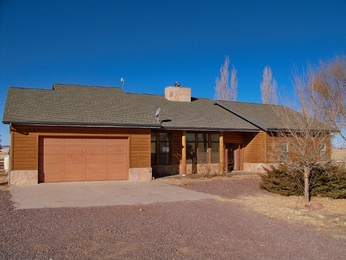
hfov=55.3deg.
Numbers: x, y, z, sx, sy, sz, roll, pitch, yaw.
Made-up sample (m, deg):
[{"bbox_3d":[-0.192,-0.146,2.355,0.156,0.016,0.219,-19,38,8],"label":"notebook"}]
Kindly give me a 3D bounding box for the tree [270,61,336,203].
[{"bbox_3d":[4.270,0.041,10.799,2.200,4.620,2.200,-1,-3,22],"label":"tree"}]

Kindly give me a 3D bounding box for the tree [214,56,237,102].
[{"bbox_3d":[6.349,-2.382,39.664,2.800,13.070,2.800,0,-3,9],"label":"tree"}]

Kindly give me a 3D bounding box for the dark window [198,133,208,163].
[{"bbox_3d":[2.183,1.347,23.462,0.820,2.150,0.100,1,-3,-20],"label":"dark window"}]

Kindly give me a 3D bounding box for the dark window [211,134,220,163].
[{"bbox_3d":[3.077,1.365,23.791,0.810,2.150,0.100,1,-3,-20],"label":"dark window"}]

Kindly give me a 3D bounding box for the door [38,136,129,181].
[{"bbox_3d":[-4.759,1.591,18.011,4.800,2.480,0.120,1,-3,-20],"label":"door"}]

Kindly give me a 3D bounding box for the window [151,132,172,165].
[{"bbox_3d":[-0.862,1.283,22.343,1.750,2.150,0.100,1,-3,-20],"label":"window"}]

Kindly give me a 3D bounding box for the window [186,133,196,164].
[{"bbox_3d":[1.298,1.328,23.137,0.790,2.150,0.100,1,-3,-20],"label":"window"}]

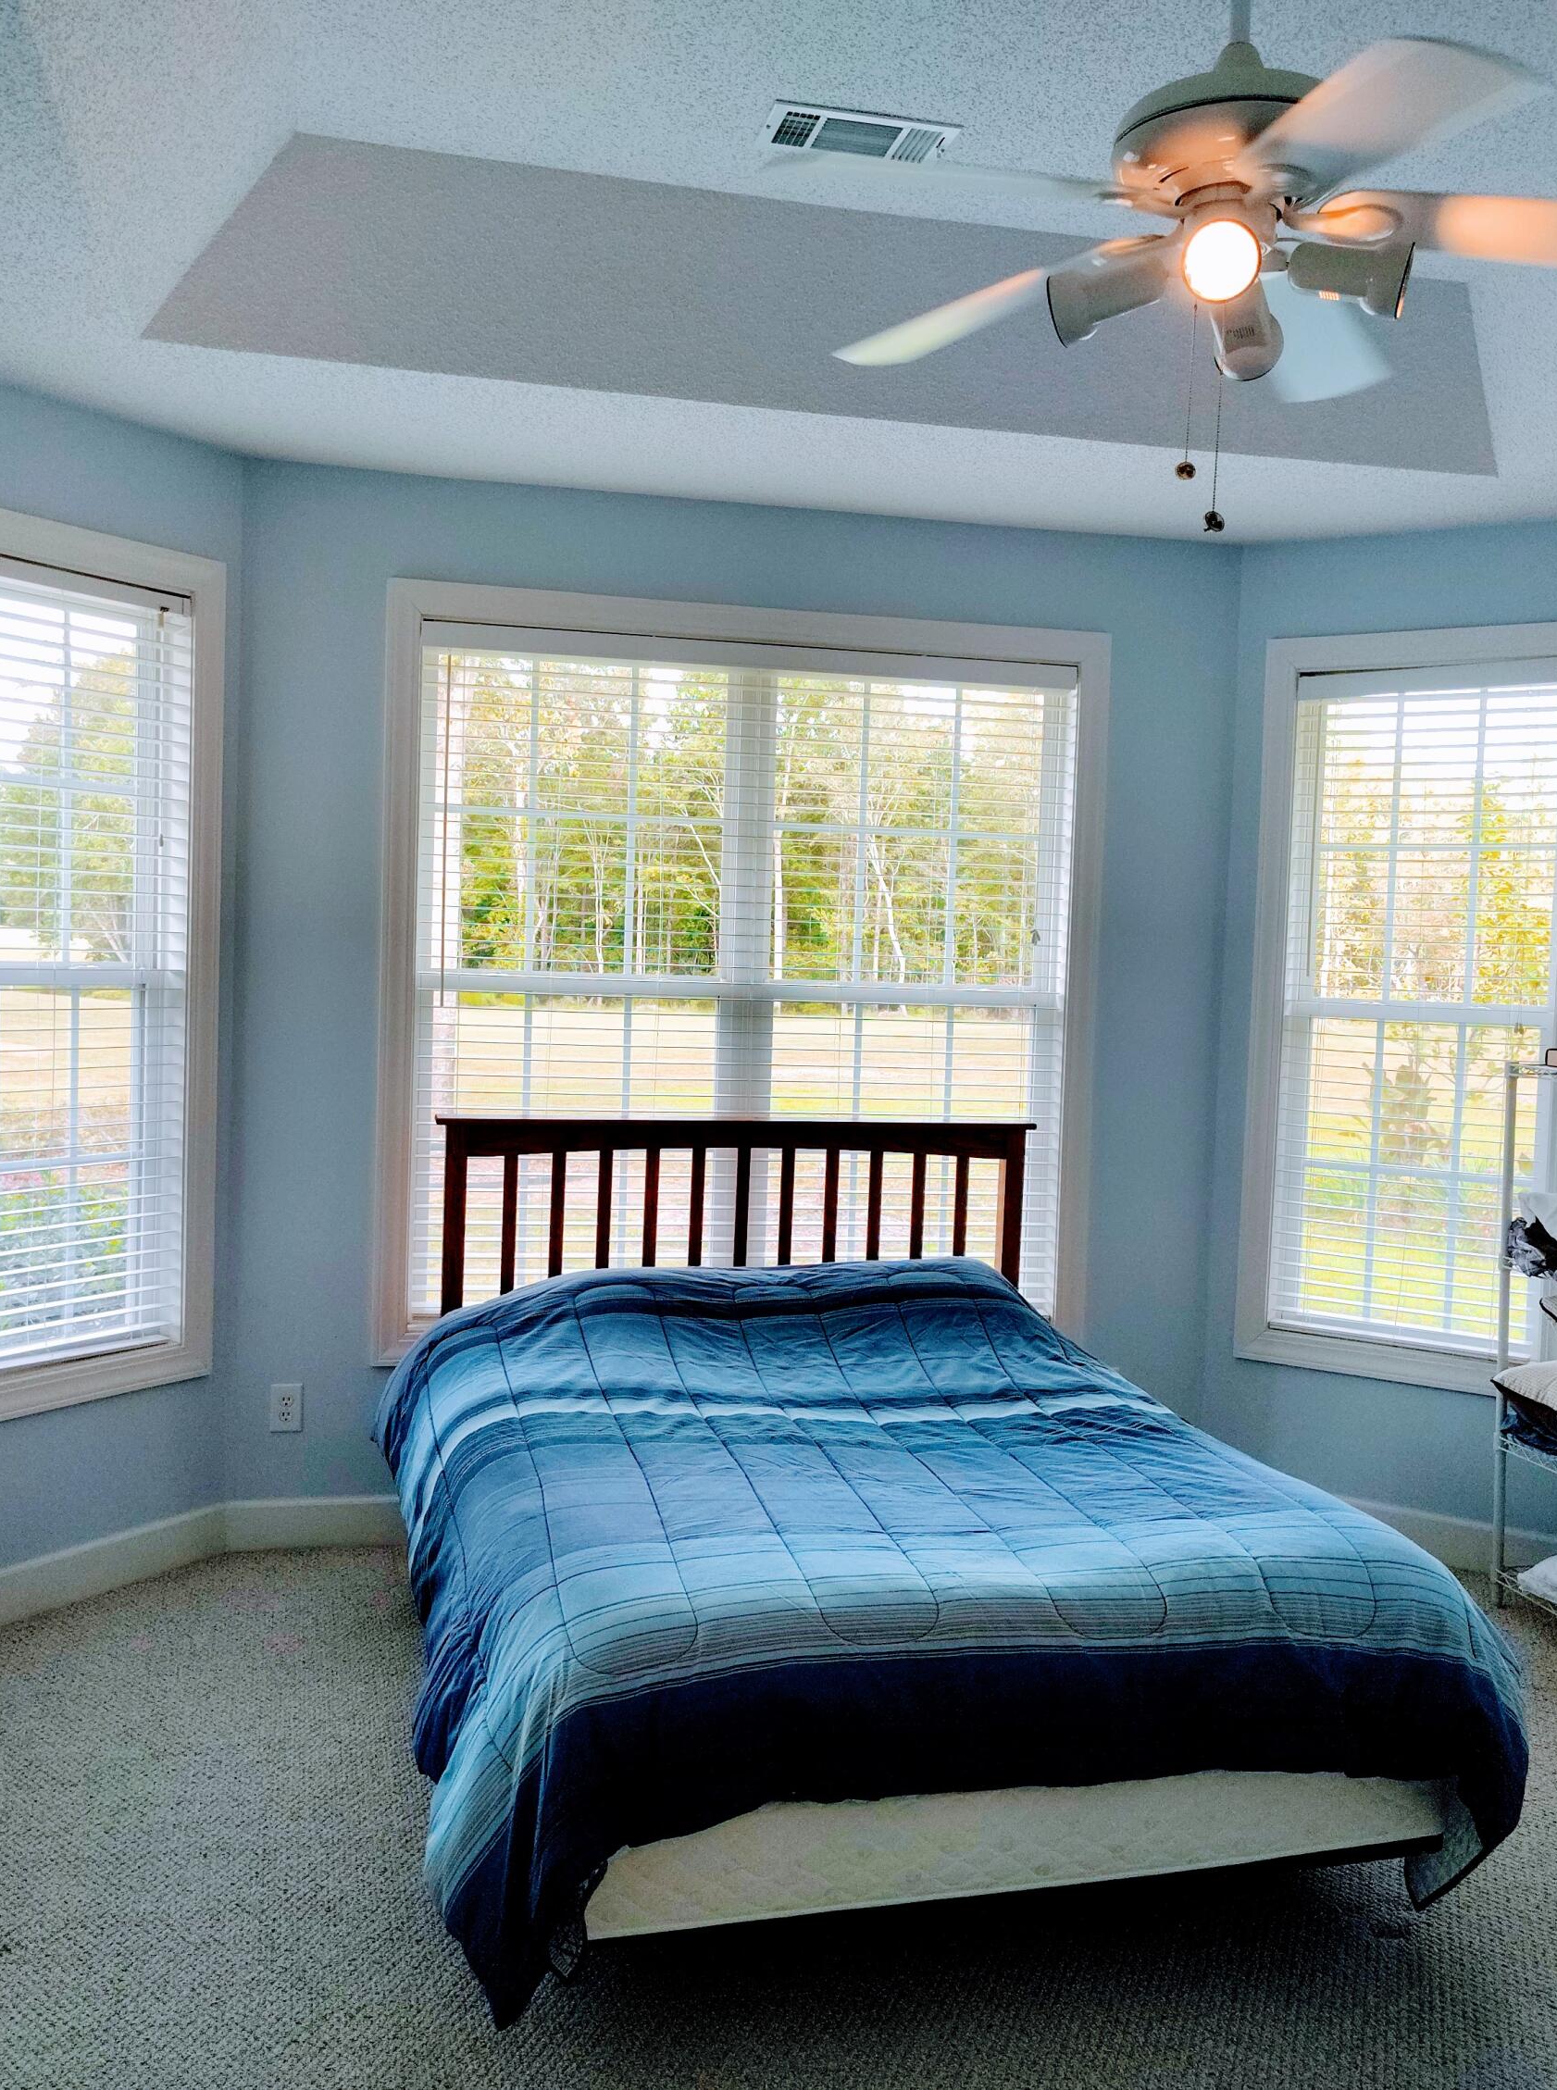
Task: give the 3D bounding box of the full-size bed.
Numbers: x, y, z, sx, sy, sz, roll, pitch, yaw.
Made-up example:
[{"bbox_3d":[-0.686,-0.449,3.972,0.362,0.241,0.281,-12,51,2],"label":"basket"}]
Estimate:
[{"bbox_3d":[0.133,0.818,3.767,1.670,1.150,2.090,1,3,-15],"label":"full-size bed"}]

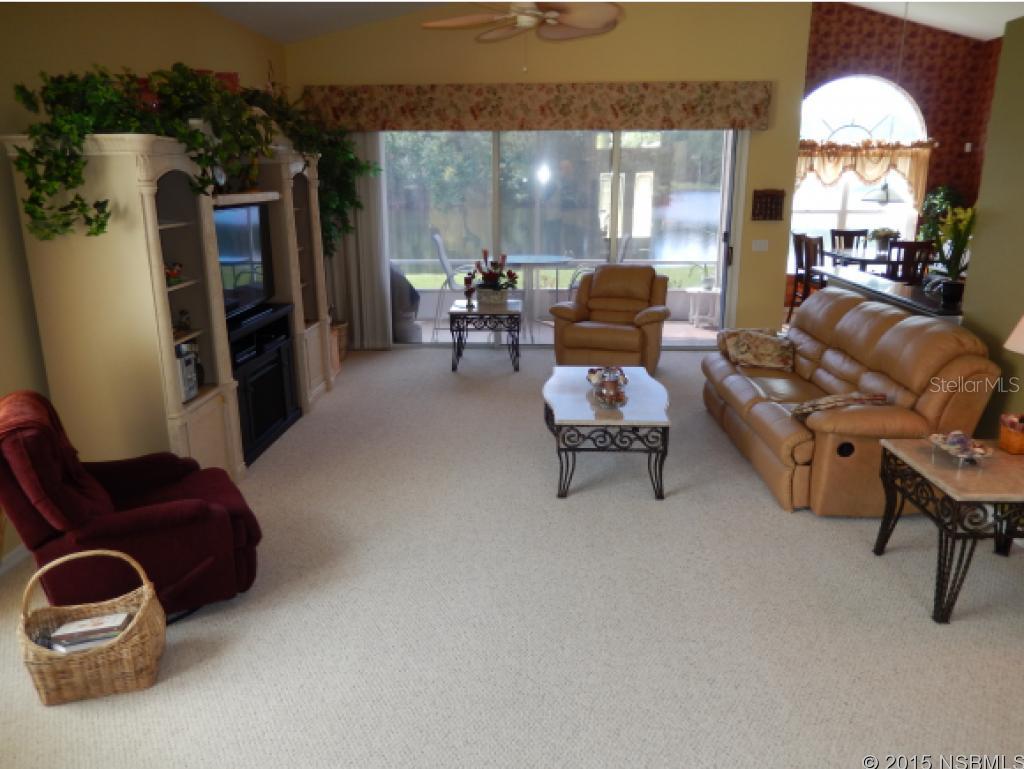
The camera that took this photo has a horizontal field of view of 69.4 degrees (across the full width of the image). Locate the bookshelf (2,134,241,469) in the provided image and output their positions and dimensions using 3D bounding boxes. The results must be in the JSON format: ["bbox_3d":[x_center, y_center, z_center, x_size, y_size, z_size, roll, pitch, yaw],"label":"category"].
[{"bbox_3d":[-1.949,-0.294,3.912,0.619,1.892,0.808,1,16,3],"label":"bookshelf"}]

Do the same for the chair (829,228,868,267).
[{"bbox_3d":[4.216,-1.349,9.210,0.480,1.050,0.540,1,16,3],"label":"chair"}]

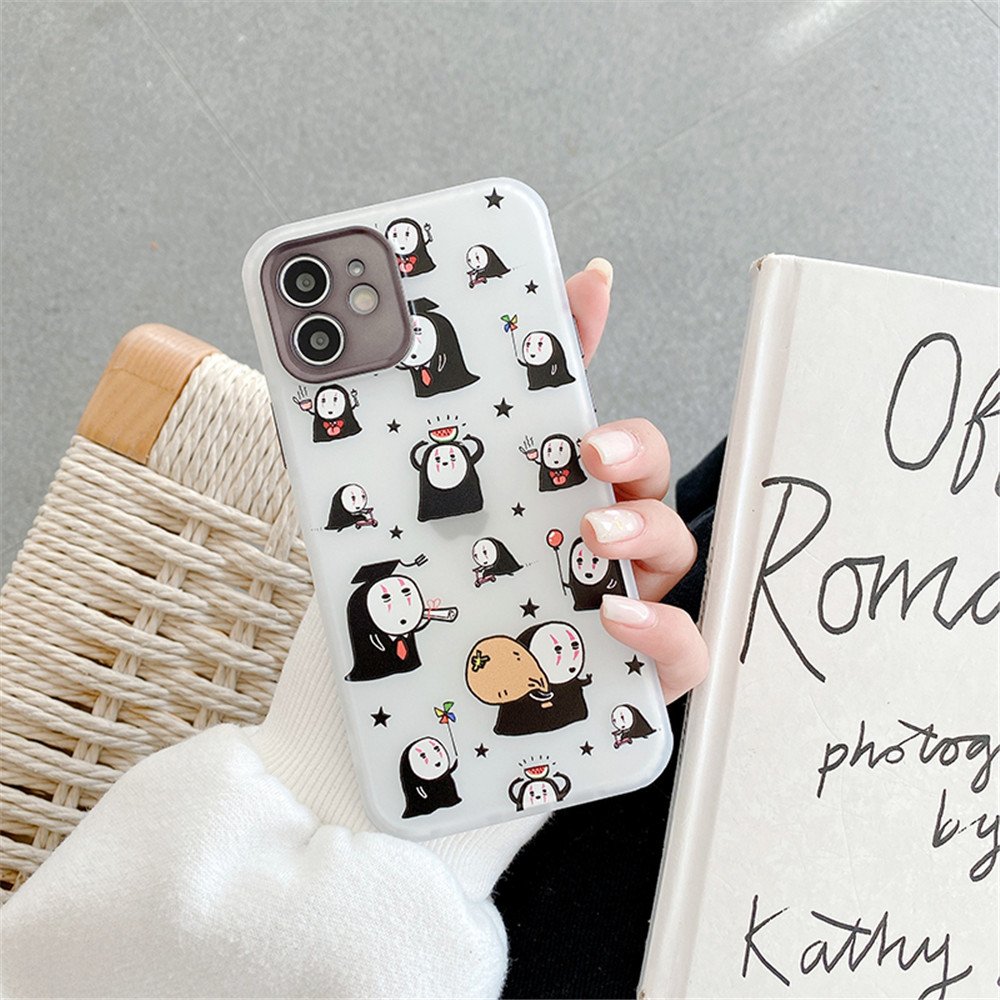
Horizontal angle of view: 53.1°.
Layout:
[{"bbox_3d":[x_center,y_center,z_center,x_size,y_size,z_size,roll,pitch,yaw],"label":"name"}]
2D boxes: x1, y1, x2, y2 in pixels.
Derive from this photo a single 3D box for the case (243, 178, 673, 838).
[{"bbox_3d":[-0.010,0.002,0.240,0.075,0.011,0.150,-13,89,0],"label":"case"}]

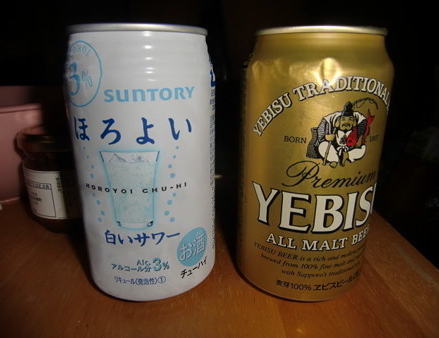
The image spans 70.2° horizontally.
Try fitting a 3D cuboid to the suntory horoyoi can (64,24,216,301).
[{"bbox_3d":[-0.035,-0.003,0.156,0.066,0.122,0.066,0,18,-1],"label":"suntory horoyoi can"}]

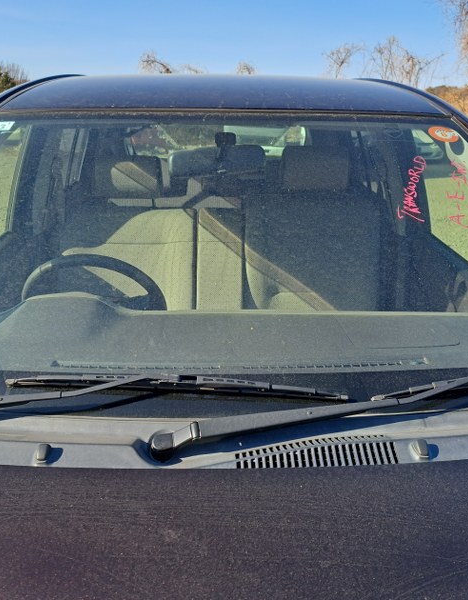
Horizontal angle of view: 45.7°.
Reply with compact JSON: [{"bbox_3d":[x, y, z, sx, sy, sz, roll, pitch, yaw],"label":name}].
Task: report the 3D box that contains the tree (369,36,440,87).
[{"bbox_3d":[7.176,-8.934,23.344,3.300,4.000,3.000,1,19,0],"label":"tree"}]

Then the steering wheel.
[{"bbox_3d":[-0.357,0.046,1.429,0.370,0.370,0.110,1,40,0],"label":"steering wheel"}]

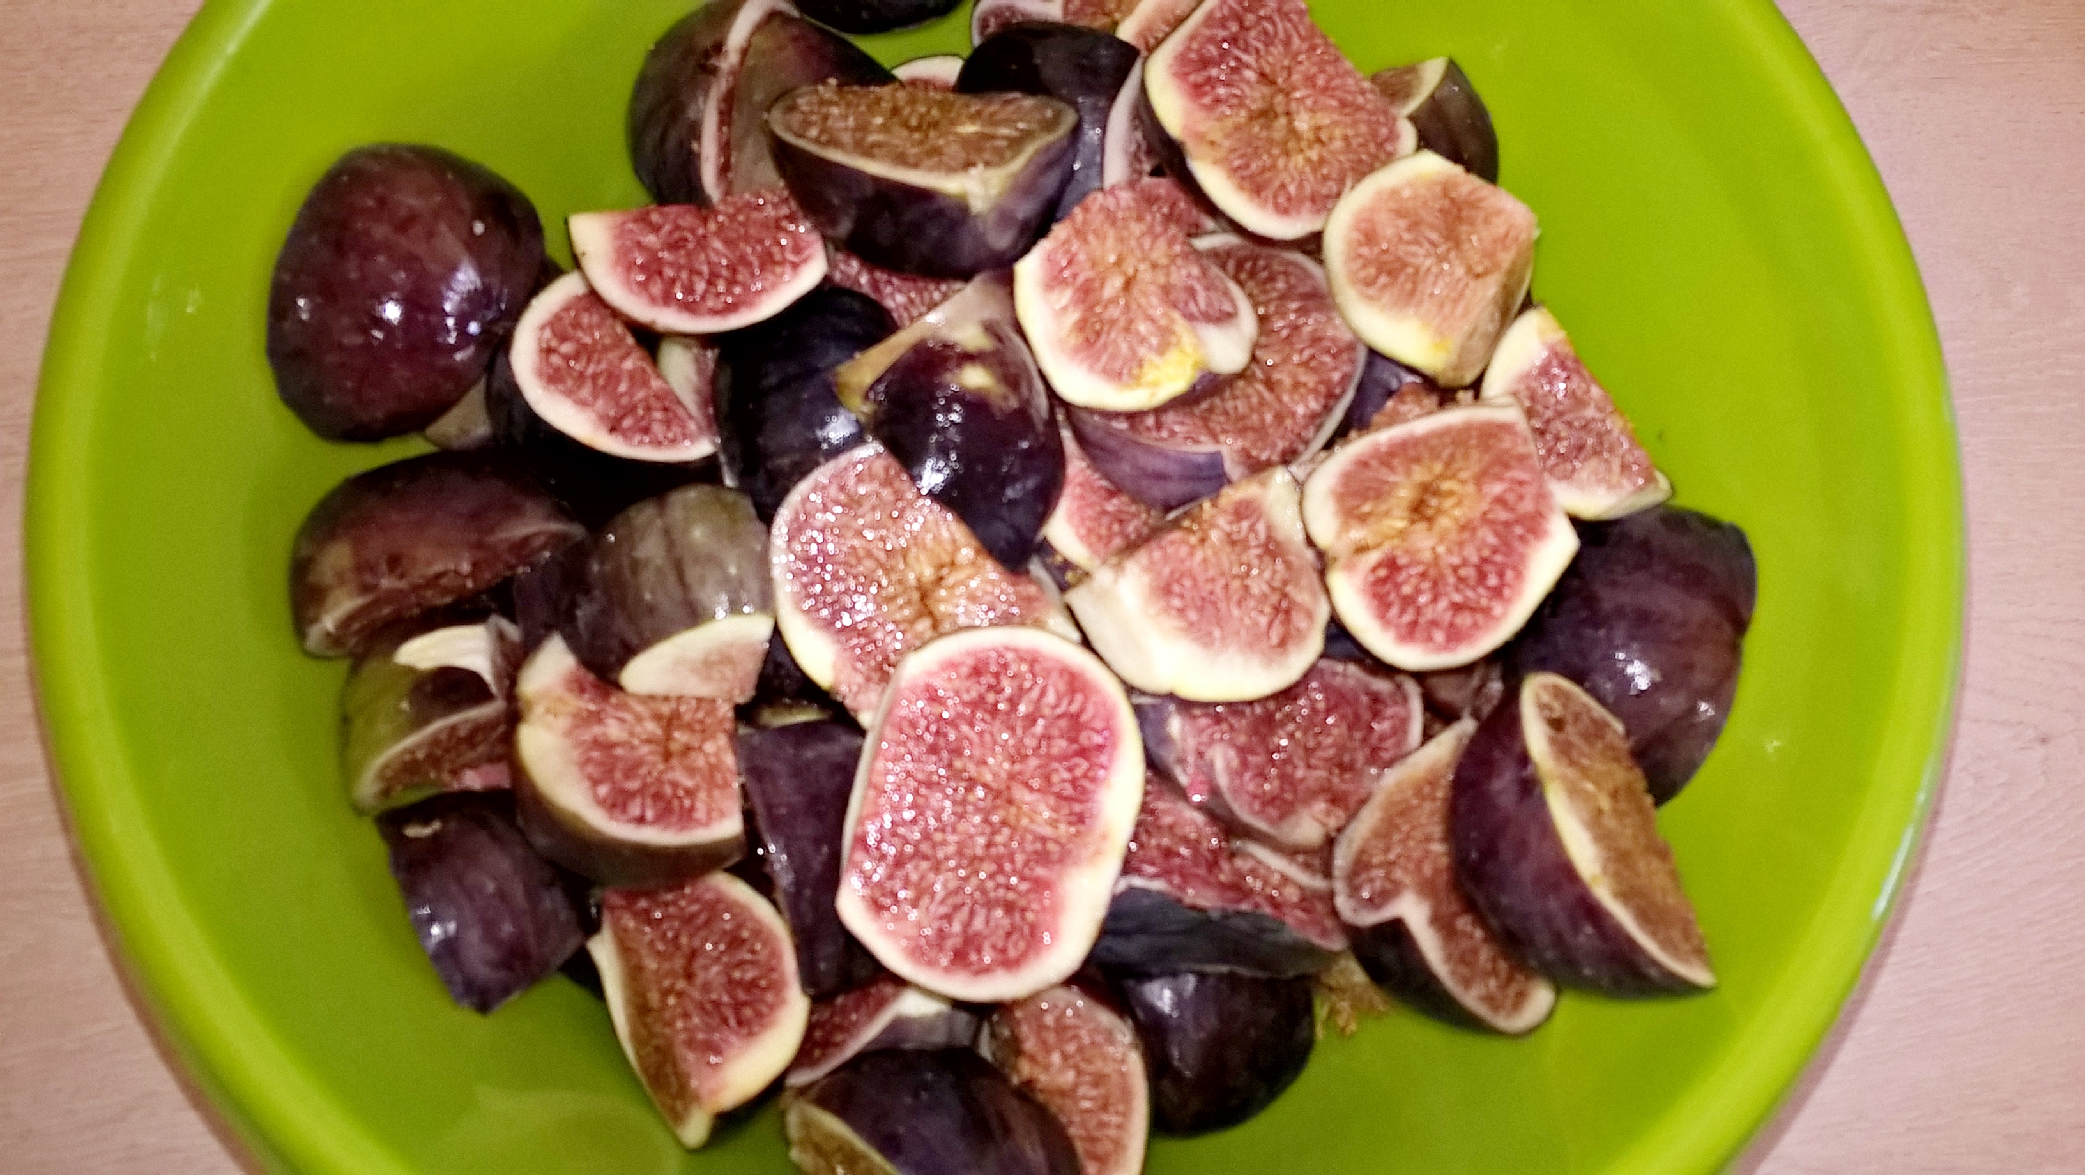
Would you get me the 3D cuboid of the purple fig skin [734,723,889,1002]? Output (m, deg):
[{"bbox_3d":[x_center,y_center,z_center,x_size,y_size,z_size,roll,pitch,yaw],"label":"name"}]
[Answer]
[{"bbox_3d":[-0.040,0.049,0.299,0.027,0.027,0.049,-9,78,-3],"label":"purple fig skin"}]

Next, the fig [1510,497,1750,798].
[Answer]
[{"bbox_3d":[0.109,0.013,0.319,0.050,0.028,0.056,41,109,29],"label":"fig"}]

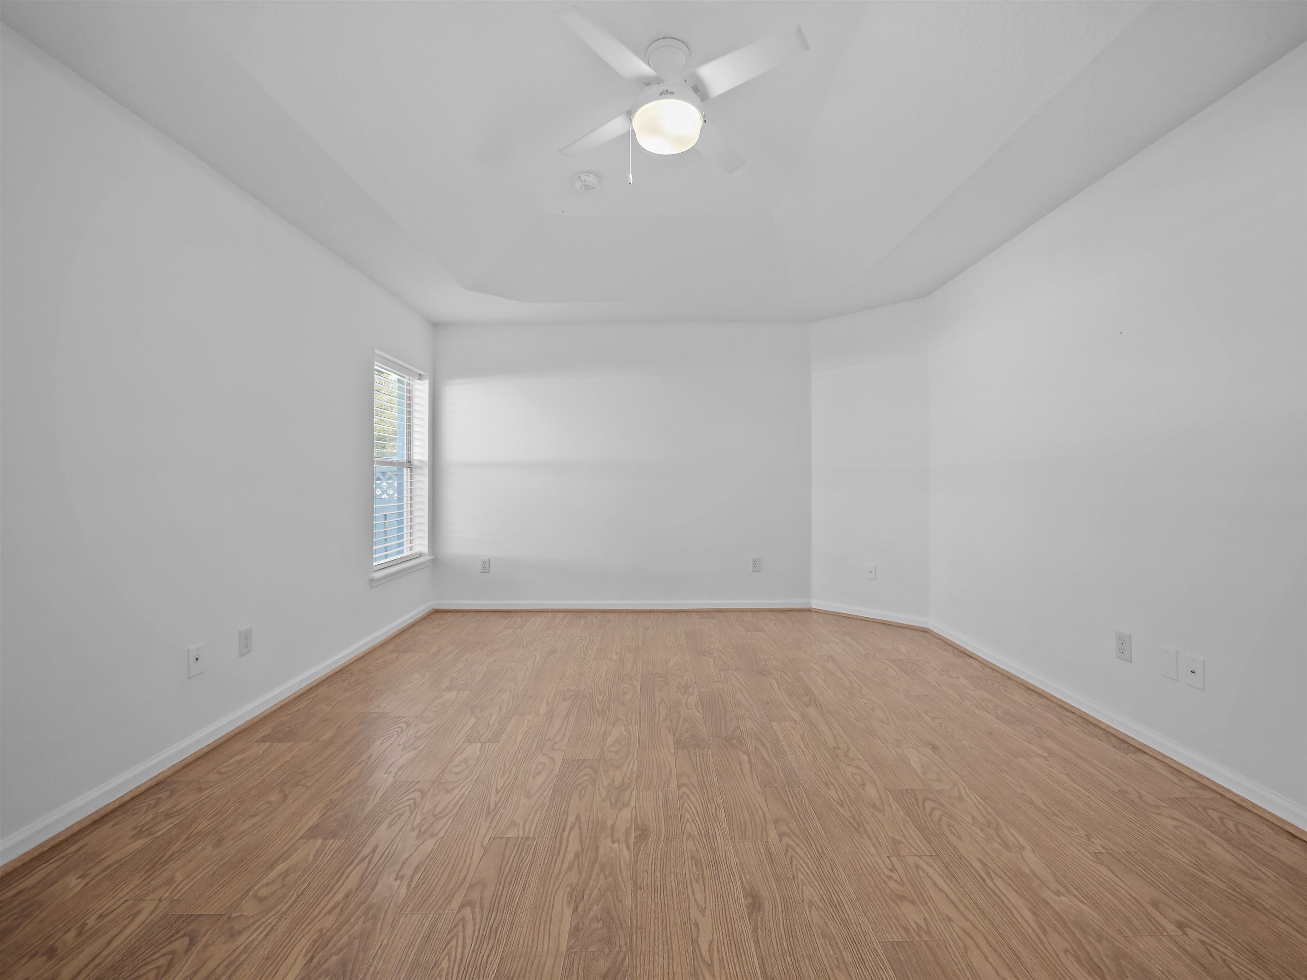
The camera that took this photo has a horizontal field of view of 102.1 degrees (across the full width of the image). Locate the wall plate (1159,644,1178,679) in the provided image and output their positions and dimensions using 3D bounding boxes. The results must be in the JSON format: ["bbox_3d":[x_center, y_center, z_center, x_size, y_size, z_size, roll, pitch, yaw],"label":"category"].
[{"bbox_3d":[1.985,0.662,2.036,0.007,0.122,0.076,0,0,0],"label":"wall plate"}]

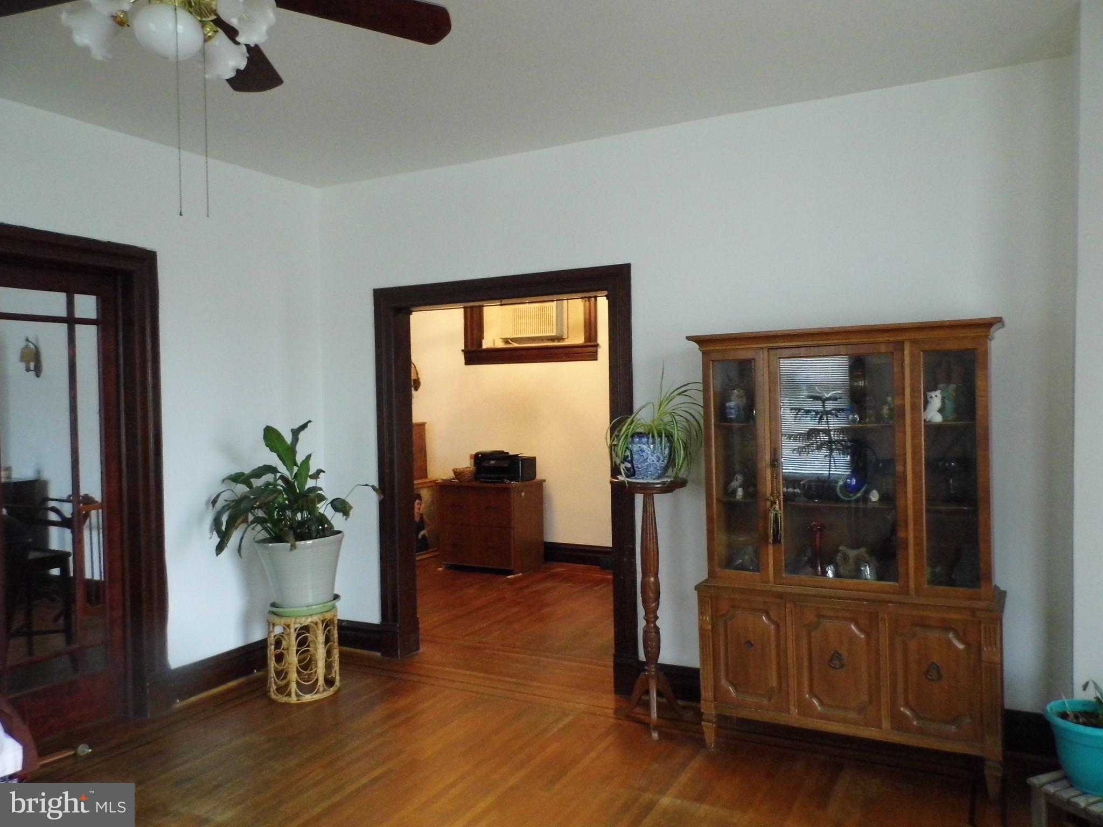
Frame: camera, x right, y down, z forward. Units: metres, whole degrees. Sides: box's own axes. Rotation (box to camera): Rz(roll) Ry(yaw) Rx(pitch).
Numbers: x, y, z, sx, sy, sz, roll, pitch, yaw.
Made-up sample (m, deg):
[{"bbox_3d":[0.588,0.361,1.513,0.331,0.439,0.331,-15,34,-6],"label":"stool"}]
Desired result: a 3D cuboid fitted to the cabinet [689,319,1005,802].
[{"bbox_3d":[1.201,0.537,3.292,1.152,1.755,0.438,-1,1,28],"label":"cabinet"}]

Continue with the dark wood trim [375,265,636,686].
[{"bbox_3d":[-0.266,0.347,4.363,1.594,2.156,0.158,-1,1,28],"label":"dark wood trim"}]

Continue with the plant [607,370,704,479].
[{"bbox_3d":[0.454,0.053,3.620,0.420,0.510,0.390,-1,1,0],"label":"plant"}]

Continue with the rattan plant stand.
[{"bbox_3d":[-1.297,1.234,4.170,0.356,0.429,0.356,-1,1,0],"label":"rattan plant stand"}]

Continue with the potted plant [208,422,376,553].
[{"bbox_3d":[-1.303,0.362,4.109,0.780,0.645,0.660,-1,1,28],"label":"potted plant"}]

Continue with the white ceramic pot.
[{"bbox_3d":[-1.306,0.808,4.162,0.438,0.348,0.438,-1,1,0],"label":"white ceramic pot"}]

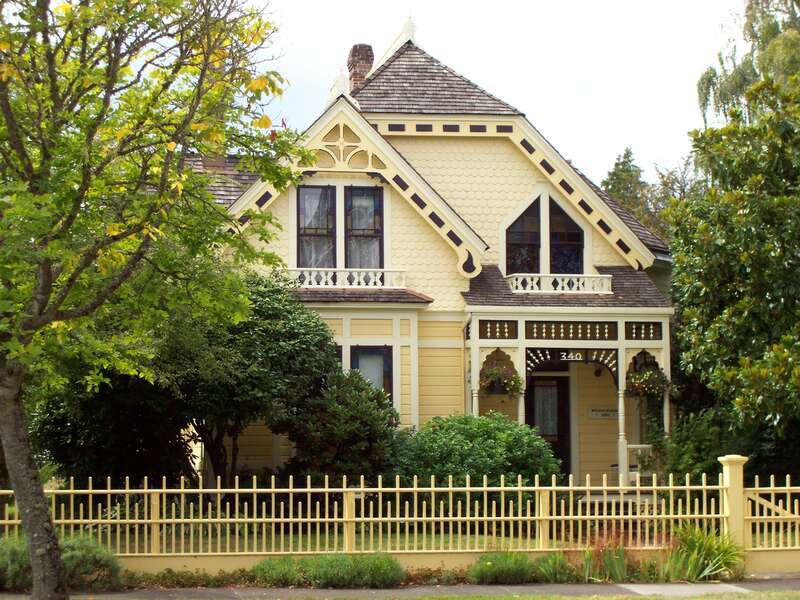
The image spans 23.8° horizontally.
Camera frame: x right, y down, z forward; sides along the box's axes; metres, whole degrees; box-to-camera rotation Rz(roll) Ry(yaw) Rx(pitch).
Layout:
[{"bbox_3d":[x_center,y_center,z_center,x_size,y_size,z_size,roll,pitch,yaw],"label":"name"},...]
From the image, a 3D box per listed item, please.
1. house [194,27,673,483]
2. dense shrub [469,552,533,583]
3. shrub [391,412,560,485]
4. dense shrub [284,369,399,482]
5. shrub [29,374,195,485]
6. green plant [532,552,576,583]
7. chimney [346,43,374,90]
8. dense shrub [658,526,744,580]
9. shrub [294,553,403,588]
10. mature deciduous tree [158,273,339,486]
[{"bbox_3d":[0.349,-0.614,41.709,9.900,10.184,10.200,0,-4,-9],"label":"house"},{"bbox_3d":[1.086,2.884,20.451,0.710,0.316,0.550,0,-4,-9],"label":"dense shrub"},{"bbox_3d":[1.296,2.879,32.279,2.790,1.923,2.400,0,-4,-9],"label":"shrub"},{"bbox_3d":[-1.033,2.586,33.703,1.952,2.736,2.000,0,-4,-9],"label":"dense shrub"},{"bbox_3d":[-5.043,2.623,33.101,2.792,2.642,2.600,0,-4,-9],"label":"shrub"},{"bbox_3d":[1.677,2.892,20.551,0.461,0.305,0.420,0,-4,-9],"label":"green plant"},{"bbox_3d":[-0.881,-5.163,42.447,0.540,1.132,0.540,0,-4,-9],"label":"chimney"},{"bbox_3d":[3.324,2.762,20.859,0.872,0.579,0.700,0,-4,-9],"label":"dense shrub"},{"bbox_3d":[-0.523,2.861,20.053,1.105,0.333,0.600,0,-4,-9],"label":"shrub"},{"bbox_3d":[-2.678,1.730,33.561,3.064,4.449,3.100,0,-4,-9],"label":"mature deciduous tree"}]

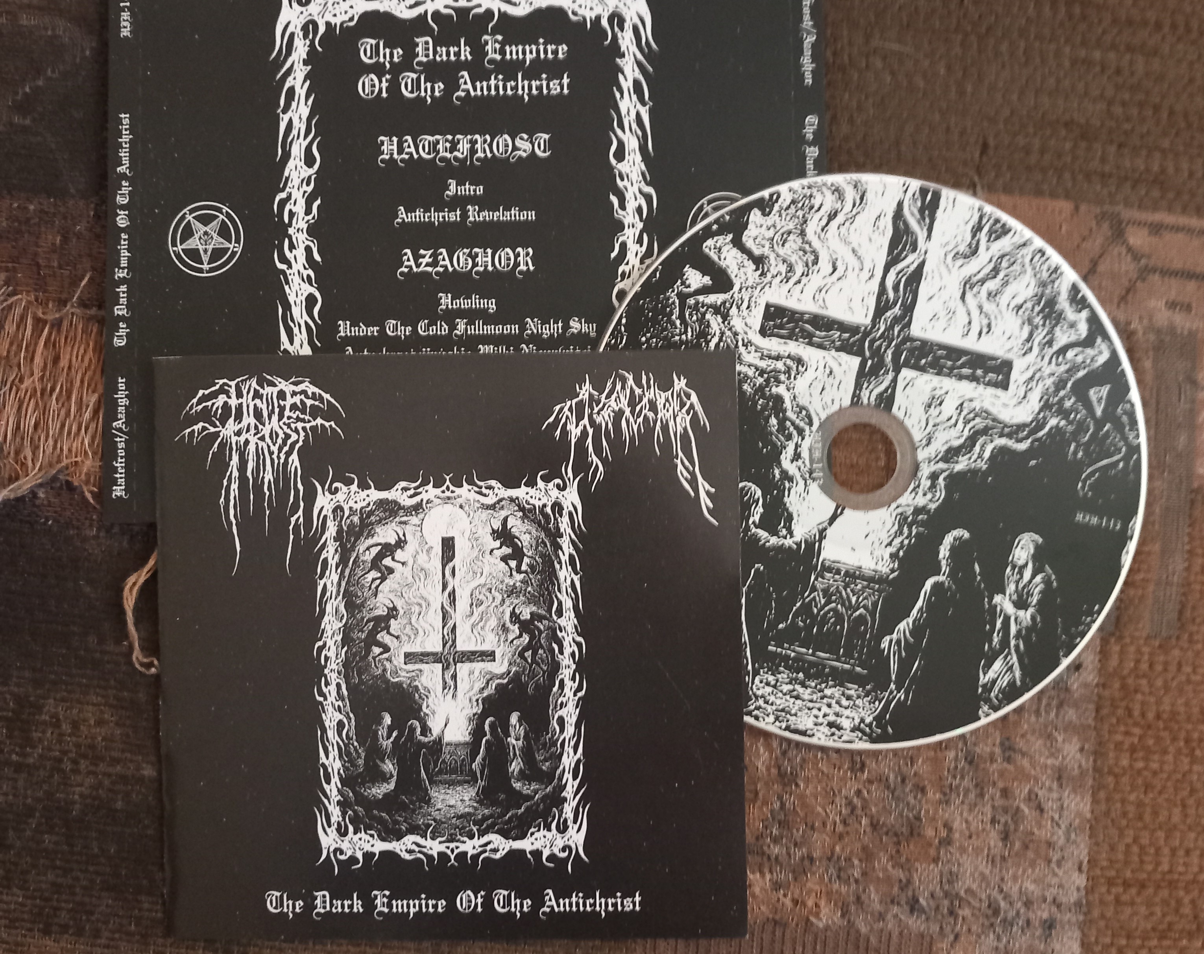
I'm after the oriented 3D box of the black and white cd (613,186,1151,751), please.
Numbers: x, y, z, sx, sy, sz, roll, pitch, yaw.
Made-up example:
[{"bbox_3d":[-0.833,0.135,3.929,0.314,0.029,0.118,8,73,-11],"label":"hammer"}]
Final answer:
[{"bbox_3d":[0.055,-0.004,0.261,0.120,0.001,0.120,12,88,0],"label":"black and white cd"}]

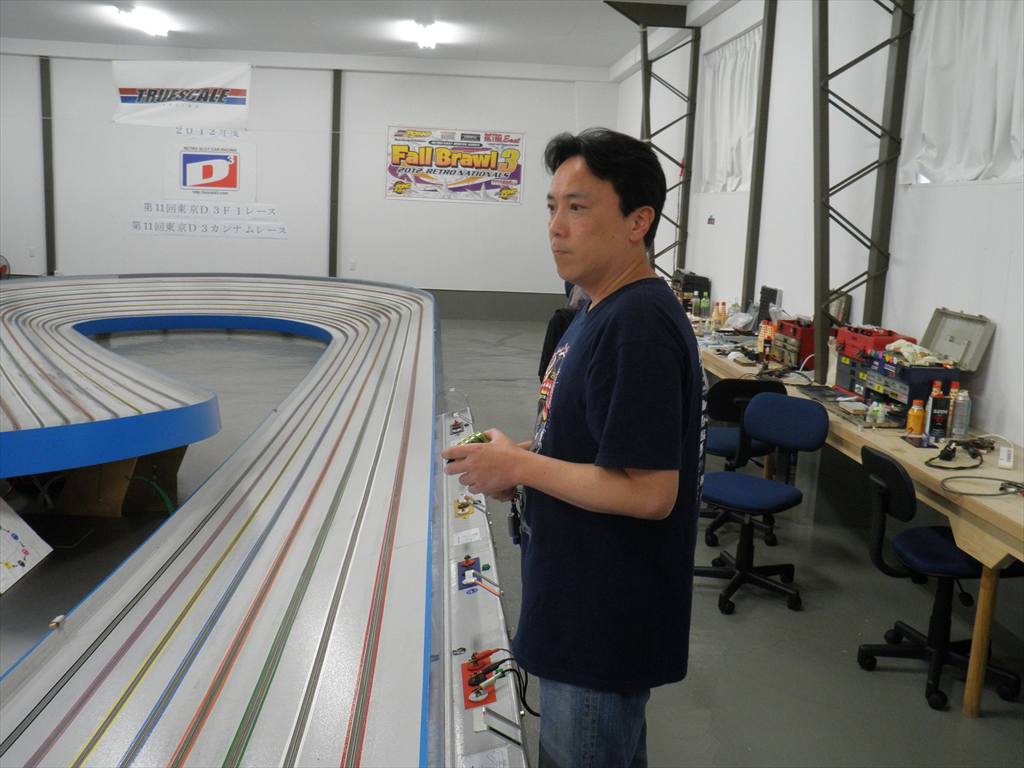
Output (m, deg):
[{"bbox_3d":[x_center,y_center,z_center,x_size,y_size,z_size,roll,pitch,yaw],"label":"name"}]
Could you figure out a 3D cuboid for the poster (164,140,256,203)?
[{"bbox_3d":[-4.090,-2.869,13.643,1.220,0.760,0.012,2,10,-4],"label":"poster"}]

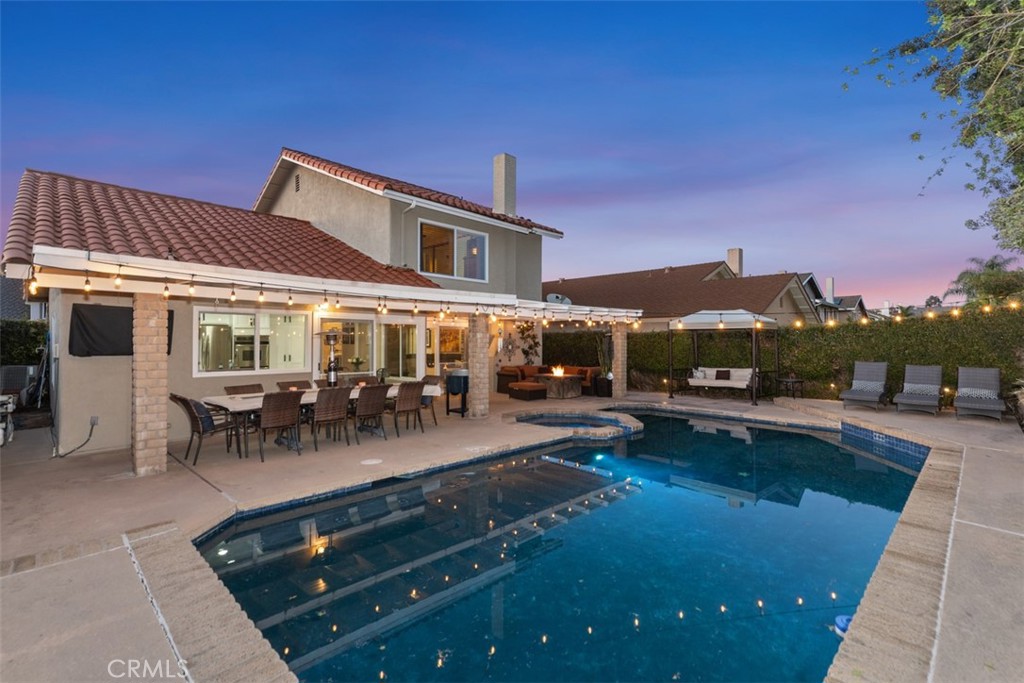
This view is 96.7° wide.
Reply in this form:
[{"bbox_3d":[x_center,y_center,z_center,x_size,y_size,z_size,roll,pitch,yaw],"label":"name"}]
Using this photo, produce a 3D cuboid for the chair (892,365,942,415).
[{"bbox_3d":[8.653,1.031,9.662,1.700,0.939,0.670,0,0,-44],"label":"chair"}]

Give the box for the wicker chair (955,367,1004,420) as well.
[{"bbox_3d":[9.192,1.028,8.957,1.700,0.944,0.670,0,0,-44],"label":"wicker chair"}]

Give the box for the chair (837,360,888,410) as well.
[{"bbox_3d":[7.911,0.996,10.177,1.700,1.007,0.670,0,0,-44],"label":"chair"}]

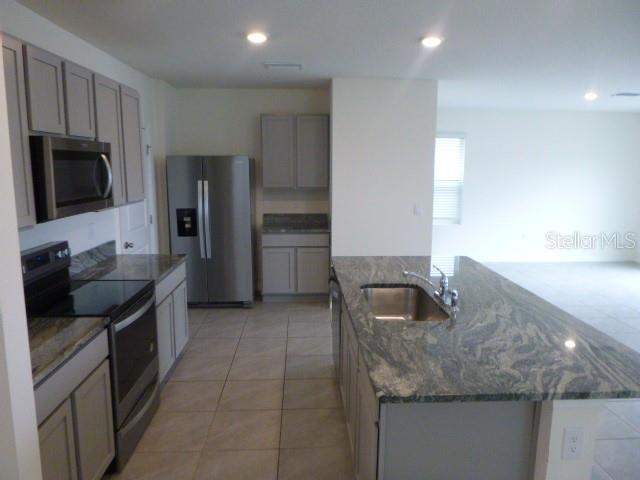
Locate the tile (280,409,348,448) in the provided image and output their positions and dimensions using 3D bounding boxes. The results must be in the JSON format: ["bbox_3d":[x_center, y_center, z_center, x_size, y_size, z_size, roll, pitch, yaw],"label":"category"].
[{"bbox_3d":[-0.026,1.235,3.025,0.452,0.010,0.452,0,9,-2],"label":"tile"}]

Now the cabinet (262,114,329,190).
[{"bbox_3d":[-0.298,-1.091,5.802,0.810,0.890,0.335,0,9,-2],"label":"cabinet"}]

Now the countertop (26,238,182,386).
[{"bbox_3d":[-1.435,0.295,2.876,0.640,0.155,2.470,0,9,-2],"label":"countertop"}]

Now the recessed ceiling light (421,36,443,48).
[{"bbox_3d":[0.849,-1.495,3.511,0.160,0.020,0.160,0,9,-3],"label":"recessed ceiling light"}]

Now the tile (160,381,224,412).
[{"bbox_3d":[-0.959,1.162,3.438,0.452,0.010,0.452,0,9,-2],"label":"tile"}]

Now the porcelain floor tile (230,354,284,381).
[{"bbox_3d":[-0.520,1.070,3.858,0.453,0.010,0.453,0,9,-3],"label":"porcelain floor tile"}]

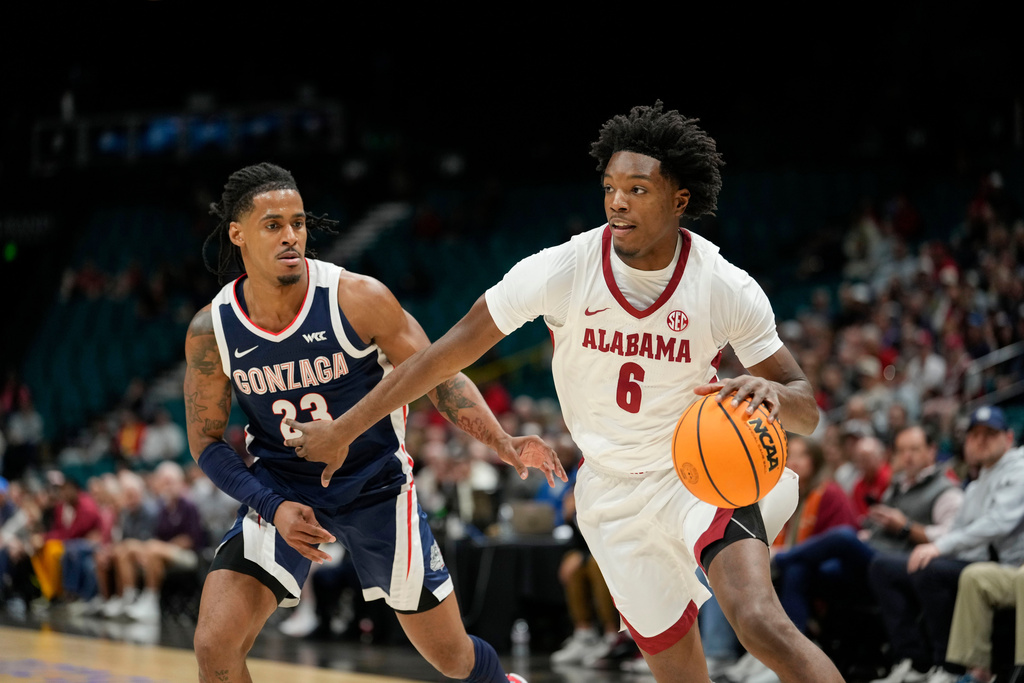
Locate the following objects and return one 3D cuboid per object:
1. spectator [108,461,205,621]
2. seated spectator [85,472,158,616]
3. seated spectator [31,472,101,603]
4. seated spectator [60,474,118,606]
[{"bbox_3d":[-2.840,1.584,20.000,0.850,1.260,0.580,3,-5,-33],"label":"spectator"},{"bbox_3d":[-3.260,1.677,20.900,0.850,1.210,0.560,3,-5,-32],"label":"seated spectator"},{"bbox_3d":[-4.031,1.809,22.600,0.900,1.200,0.600,3,-5,-33],"label":"seated spectator"},{"bbox_3d":[-3.687,1.761,21.900,0.850,1.190,0.550,3,-5,-32],"label":"seated spectator"}]

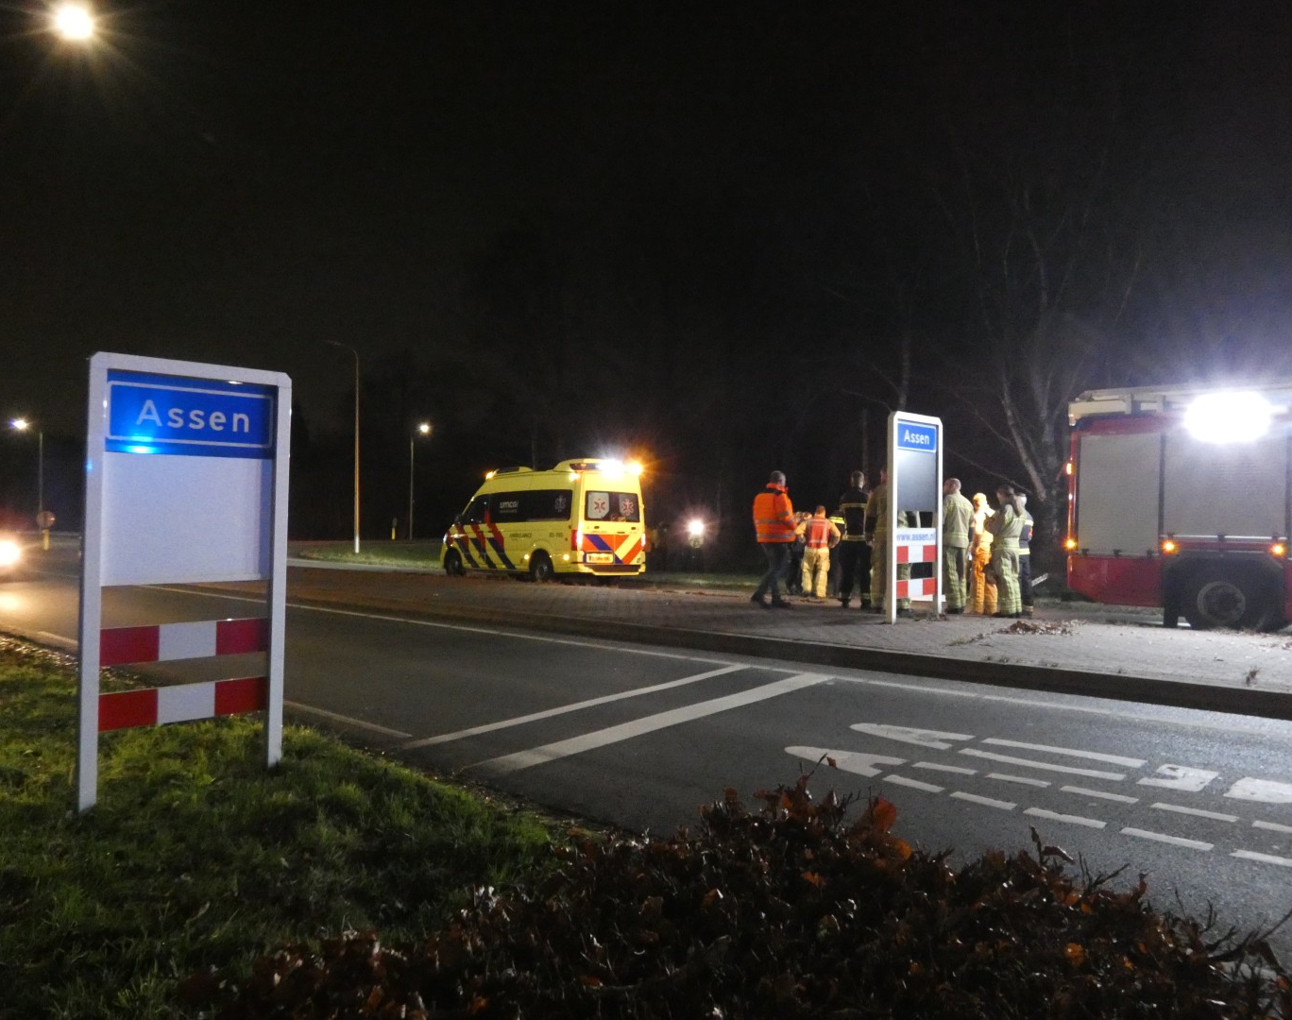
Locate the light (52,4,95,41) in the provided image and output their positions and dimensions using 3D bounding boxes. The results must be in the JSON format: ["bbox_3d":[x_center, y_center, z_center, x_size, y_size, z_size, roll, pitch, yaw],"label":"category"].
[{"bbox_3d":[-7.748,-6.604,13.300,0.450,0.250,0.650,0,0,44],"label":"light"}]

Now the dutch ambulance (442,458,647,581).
[{"bbox_3d":[-2.750,0.250,24.500,2.040,2.860,5.980,1,0,-42],"label":"dutch ambulance"}]

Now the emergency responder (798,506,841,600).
[{"bbox_3d":[3.211,0.773,18.100,0.780,1.720,0.450,0,0,-3],"label":"emergency responder"}]

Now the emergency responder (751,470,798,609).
[{"bbox_3d":[1.689,0.391,12.900,0.580,1.830,0.580,1,0,-44],"label":"emergency responder"}]

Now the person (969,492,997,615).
[{"bbox_3d":[4.602,0.594,13.400,0.450,1.680,0.500,0,0,41],"label":"person"}]

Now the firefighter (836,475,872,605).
[{"bbox_3d":[2.777,0.387,13.000,0.560,1.830,0.400,0,0,-5],"label":"firefighter"}]

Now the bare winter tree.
[{"bbox_3d":[7.134,-2.686,17.800,4.000,8.600,3.900,0,0,0],"label":"bare winter tree"}]

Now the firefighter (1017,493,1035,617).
[{"bbox_3d":[5.124,0.616,13.400,0.520,1.700,0.420,1,0,-34],"label":"firefighter"}]

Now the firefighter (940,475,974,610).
[{"bbox_3d":[4.131,0.468,13.100,0.550,1.800,0.420,0,0,-20],"label":"firefighter"}]

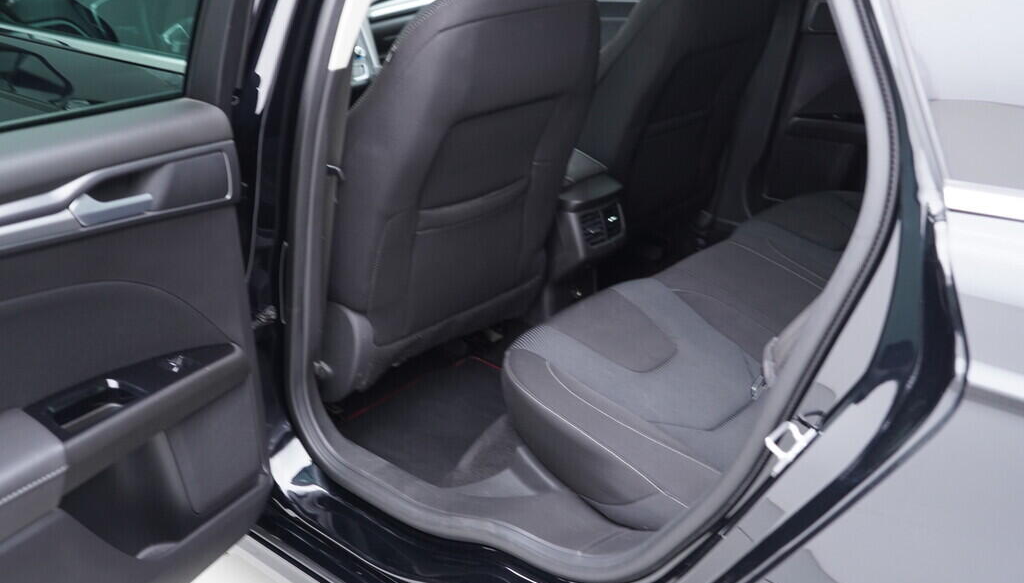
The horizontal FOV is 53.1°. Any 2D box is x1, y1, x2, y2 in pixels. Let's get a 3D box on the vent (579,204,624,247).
[{"bbox_3d":[0.174,-0.135,2.099,0.030,0.077,0.120,-1,16,46],"label":"vent"}]

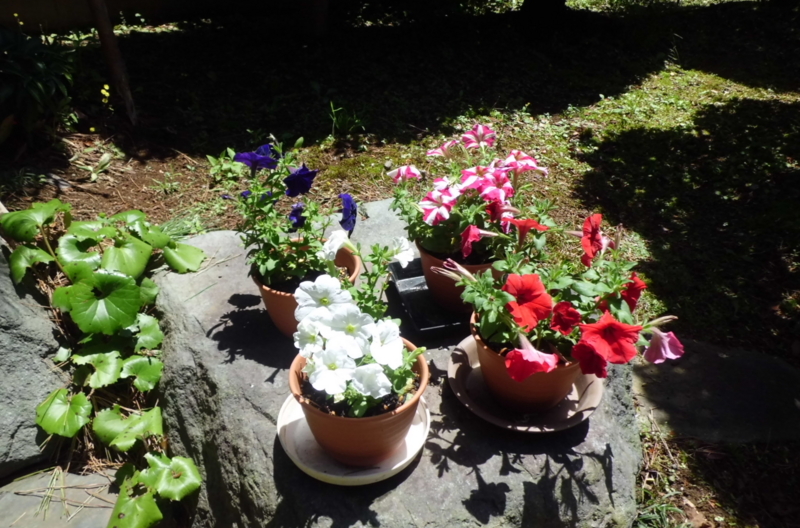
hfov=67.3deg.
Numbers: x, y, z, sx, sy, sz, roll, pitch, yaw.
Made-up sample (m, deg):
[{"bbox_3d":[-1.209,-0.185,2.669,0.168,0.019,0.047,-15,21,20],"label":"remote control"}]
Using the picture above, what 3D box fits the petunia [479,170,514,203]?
[{"bbox_3d":[0.155,-0.125,0.970,0.057,0.032,0.050,3,76,6],"label":"petunia"}]

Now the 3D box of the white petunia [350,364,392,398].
[{"bbox_3d":[-0.032,0.132,0.675,0.047,0.037,0.032,-3,12,-4],"label":"white petunia"}]

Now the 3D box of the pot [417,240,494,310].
[{"bbox_3d":[0.107,0.010,0.996,0.160,0.105,0.160,0,31,0],"label":"pot"}]

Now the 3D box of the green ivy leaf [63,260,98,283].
[{"bbox_3d":[-0.558,0.015,1.050,0.062,0.027,0.052,0,47,0],"label":"green ivy leaf"}]

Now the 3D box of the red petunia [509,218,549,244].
[{"bbox_3d":[0.177,-0.045,0.830,0.056,0.038,0.055,6,32,-4],"label":"red petunia"}]

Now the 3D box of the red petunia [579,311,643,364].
[{"bbox_3d":[0.265,0.092,0.755,0.074,0.064,0.035,3,26,5],"label":"red petunia"}]

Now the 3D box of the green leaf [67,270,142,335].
[{"bbox_3d":[-0.492,0.064,1.000,0.122,0.040,0.105,0,50,0],"label":"green leaf"}]

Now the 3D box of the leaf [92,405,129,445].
[{"bbox_3d":[-0.428,0.237,0.890,0.045,0.020,0.059,23,52,-2],"label":"leaf"}]

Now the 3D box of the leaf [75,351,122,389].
[{"bbox_3d":[-0.497,0.174,0.990,0.076,0.030,0.070,0,43,0],"label":"leaf"}]

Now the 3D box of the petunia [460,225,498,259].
[{"bbox_3d":[0.116,-0.033,0.880,0.050,0.046,0.048,-12,31,6],"label":"petunia"}]

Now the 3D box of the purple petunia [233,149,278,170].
[{"bbox_3d":[-0.221,-0.161,0.925,0.066,0.031,0.056,0,-14,0],"label":"purple petunia"}]

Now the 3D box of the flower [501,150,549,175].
[{"bbox_3d":[0.198,-0.161,0.955,0.070,0.035,0.060,5,51,-3],"label":"flower"}]

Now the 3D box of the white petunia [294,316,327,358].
[{"bbox_3d":[-0.102,0.084,0.685,0.047,0.050,0.035,18,15,28],"label":"white petunia"}]

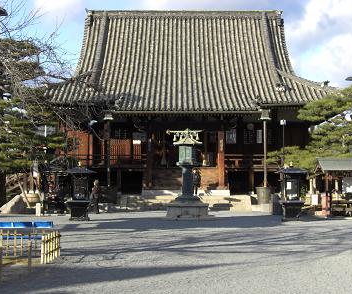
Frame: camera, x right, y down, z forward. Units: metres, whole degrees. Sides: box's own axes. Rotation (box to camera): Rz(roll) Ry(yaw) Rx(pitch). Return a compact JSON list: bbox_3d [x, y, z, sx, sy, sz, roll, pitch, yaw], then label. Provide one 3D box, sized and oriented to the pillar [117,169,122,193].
[{"bbox_3d":[-2.962,1.756,38.000,0.260,1.258,0.260,0,-3,0],"label":"pillar"}]

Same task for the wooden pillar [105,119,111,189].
[{"bbox_3d":[-3.284,0.290,35.000,0.260,3.235,0.260,0,-3,0],"label":"wooden pillar"}]

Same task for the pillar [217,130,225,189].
[{"bbox_3d":[2.235,0.603,36.000,0.340,2.945,0.340,0,-3,0],"label":"pillar"}]

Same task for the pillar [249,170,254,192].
[{"bbox_3d":[3.958,1.756,38.000,0.260,1.258,0.260,0,-3,0],"label":"pillar"}]

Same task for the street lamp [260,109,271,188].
[{"bbox_3d":[4.124,0.081,33.400,0.450,3.617,0.420,0,-3,0],"label":"street lamp"}]

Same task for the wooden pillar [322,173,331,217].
[{"bbox_3d":[6.437,2.042,31.000,0.340,1.903,0.340,0,-3,0],"label":"wooden pillar"}]

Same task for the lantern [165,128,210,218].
[{"bbox_3d":[0.511,1.118,31.400,1.950,3.812,1.900,0,-3,0],"label":"lantern"}]

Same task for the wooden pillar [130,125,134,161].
[{"bbox_3d":[-2.417,-0.193,40.000,0.240,2.097,0.240,0,-3,0],"label":"wooden pillar"}]

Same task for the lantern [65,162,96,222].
[{"bbox_3d":[-3.747,1.746,28.500,1.220,2.273,1.150,0,-3,0],"label":"lantern"}]

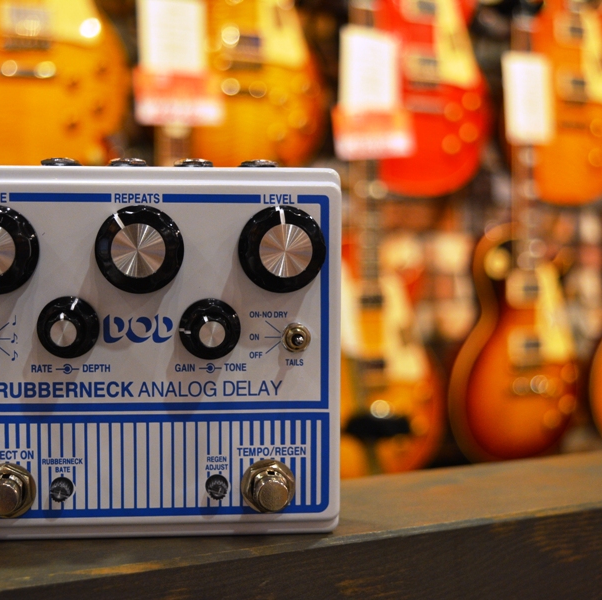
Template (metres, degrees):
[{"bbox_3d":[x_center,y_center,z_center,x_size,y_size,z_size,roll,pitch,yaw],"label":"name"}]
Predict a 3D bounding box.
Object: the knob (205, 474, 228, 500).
[{"bbox_3d":[-0.024,0.055,0.372,0.007,0.007,0.006,18,1,-6],"label":"knob"}]

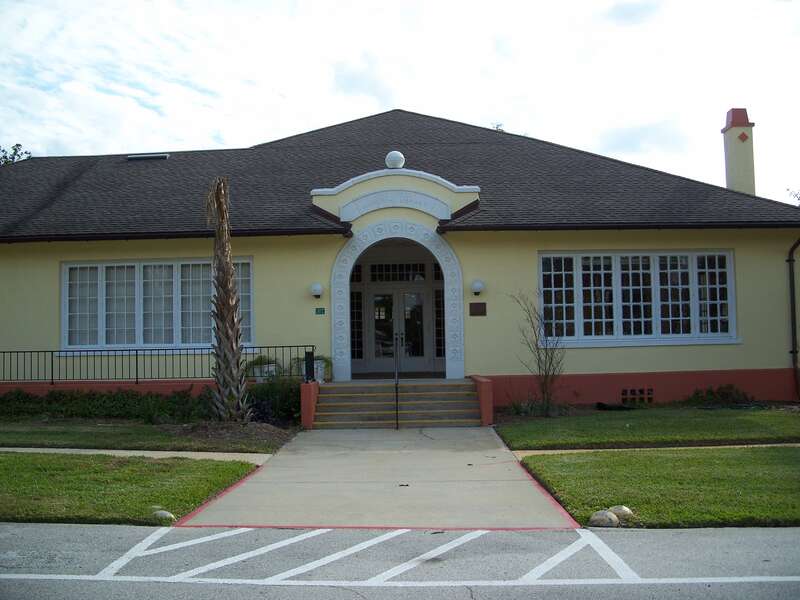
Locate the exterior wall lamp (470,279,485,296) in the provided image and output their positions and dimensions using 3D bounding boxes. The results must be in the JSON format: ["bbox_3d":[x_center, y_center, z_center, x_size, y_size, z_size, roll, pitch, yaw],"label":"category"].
[{"bbox_3d":[1.858,-0.294,20.498,0.311,0.396,0.320,-1,-3,1],"label":"exterior wall lamp"}]

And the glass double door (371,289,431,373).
[{"bbox_3d":[-0.014,0.828,23.290,1.634,2.287,0.100,-1,-3,1],"label":"glass double door"}]

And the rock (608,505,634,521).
[{"bbox_3d":[2.017,1.953,7.927,0.254,0.126,0.220,-1,-3,1],"label":"rock"}]

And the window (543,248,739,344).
[{"bbox_3d":[5.738,-0.028,20.625,4.738,2.342,0.150,-1,-3,1],"label":"window"}]

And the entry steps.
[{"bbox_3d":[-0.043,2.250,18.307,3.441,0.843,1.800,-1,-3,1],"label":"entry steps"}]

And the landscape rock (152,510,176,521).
[{"bbox_3d":[-2.213,2.047,8.154,0.229,0.107,0.200,-1,-3,1],"label":"landscape rock"}]

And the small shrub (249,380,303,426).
[{"bbox_3d":[-2.651,2.173,18.137,1.126,1.013,1.000,-1,-3,1],"label":"small shrub"}]

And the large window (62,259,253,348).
[{"bbox_3d":[-5.882,0.130,20.733,4.668,2.282,0.150,-1,-3,1],"label":"large window"}]

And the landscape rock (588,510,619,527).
[{"bbox_3d":[1.796,1.936,7.647,0.268,0.138,0.230,-1,-3,1],"label":"landscape rock"}]

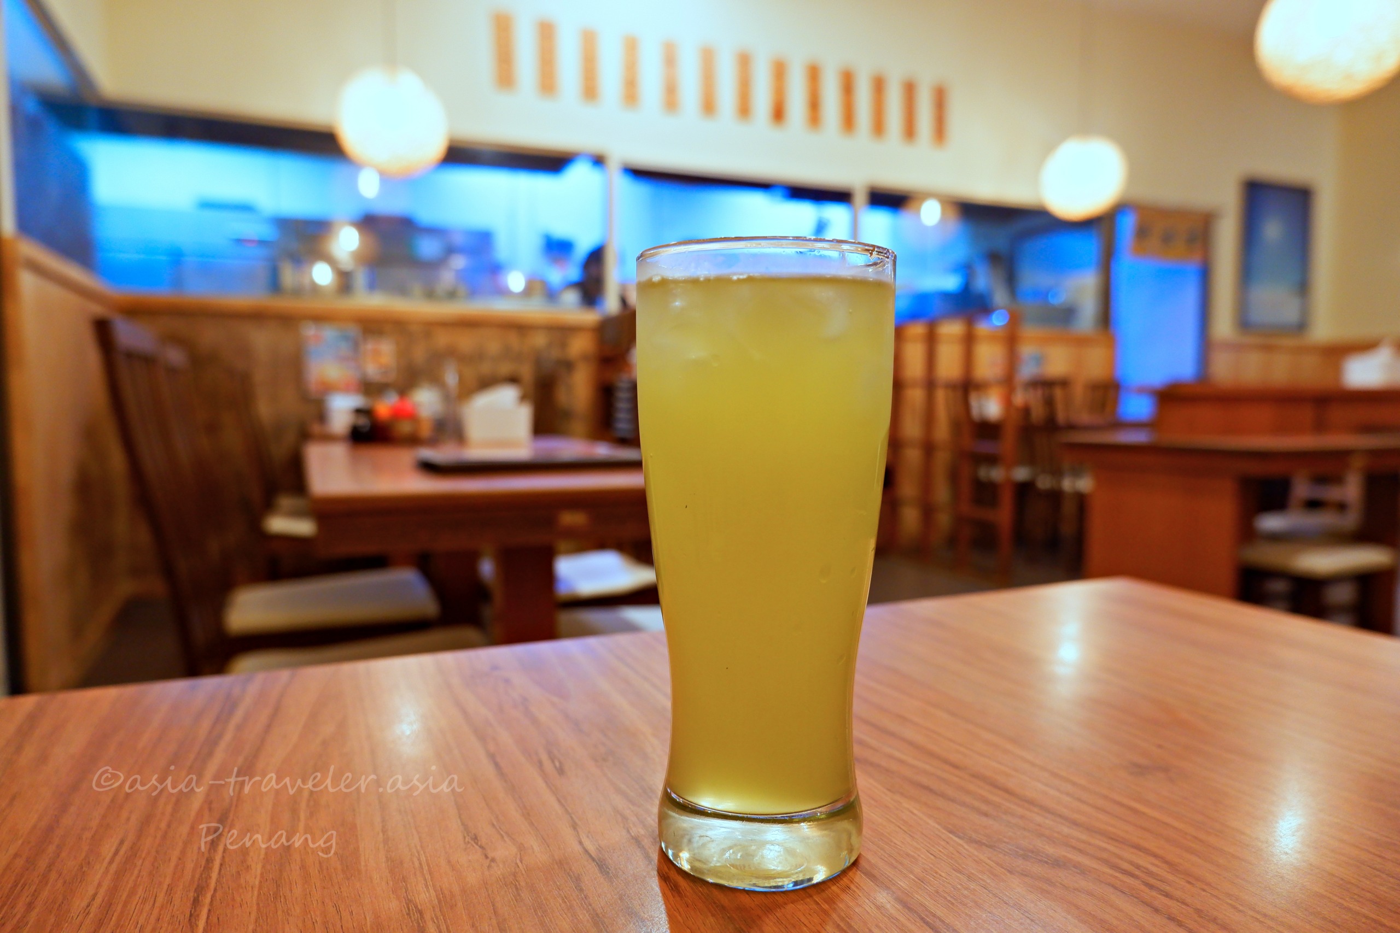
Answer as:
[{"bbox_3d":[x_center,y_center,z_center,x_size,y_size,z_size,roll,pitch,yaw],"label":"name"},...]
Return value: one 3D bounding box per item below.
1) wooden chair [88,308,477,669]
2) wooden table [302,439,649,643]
[{"bbox_3d":[-0.545,0.279,1.380,0.520,0.960,0.450,-2,5,-24],"label":"wooden chair"},{"bbox_3d":[-0.512,0.342,2.089,0.710,0.730,1.520,-2,5,-24],"label":"wooden table"}]

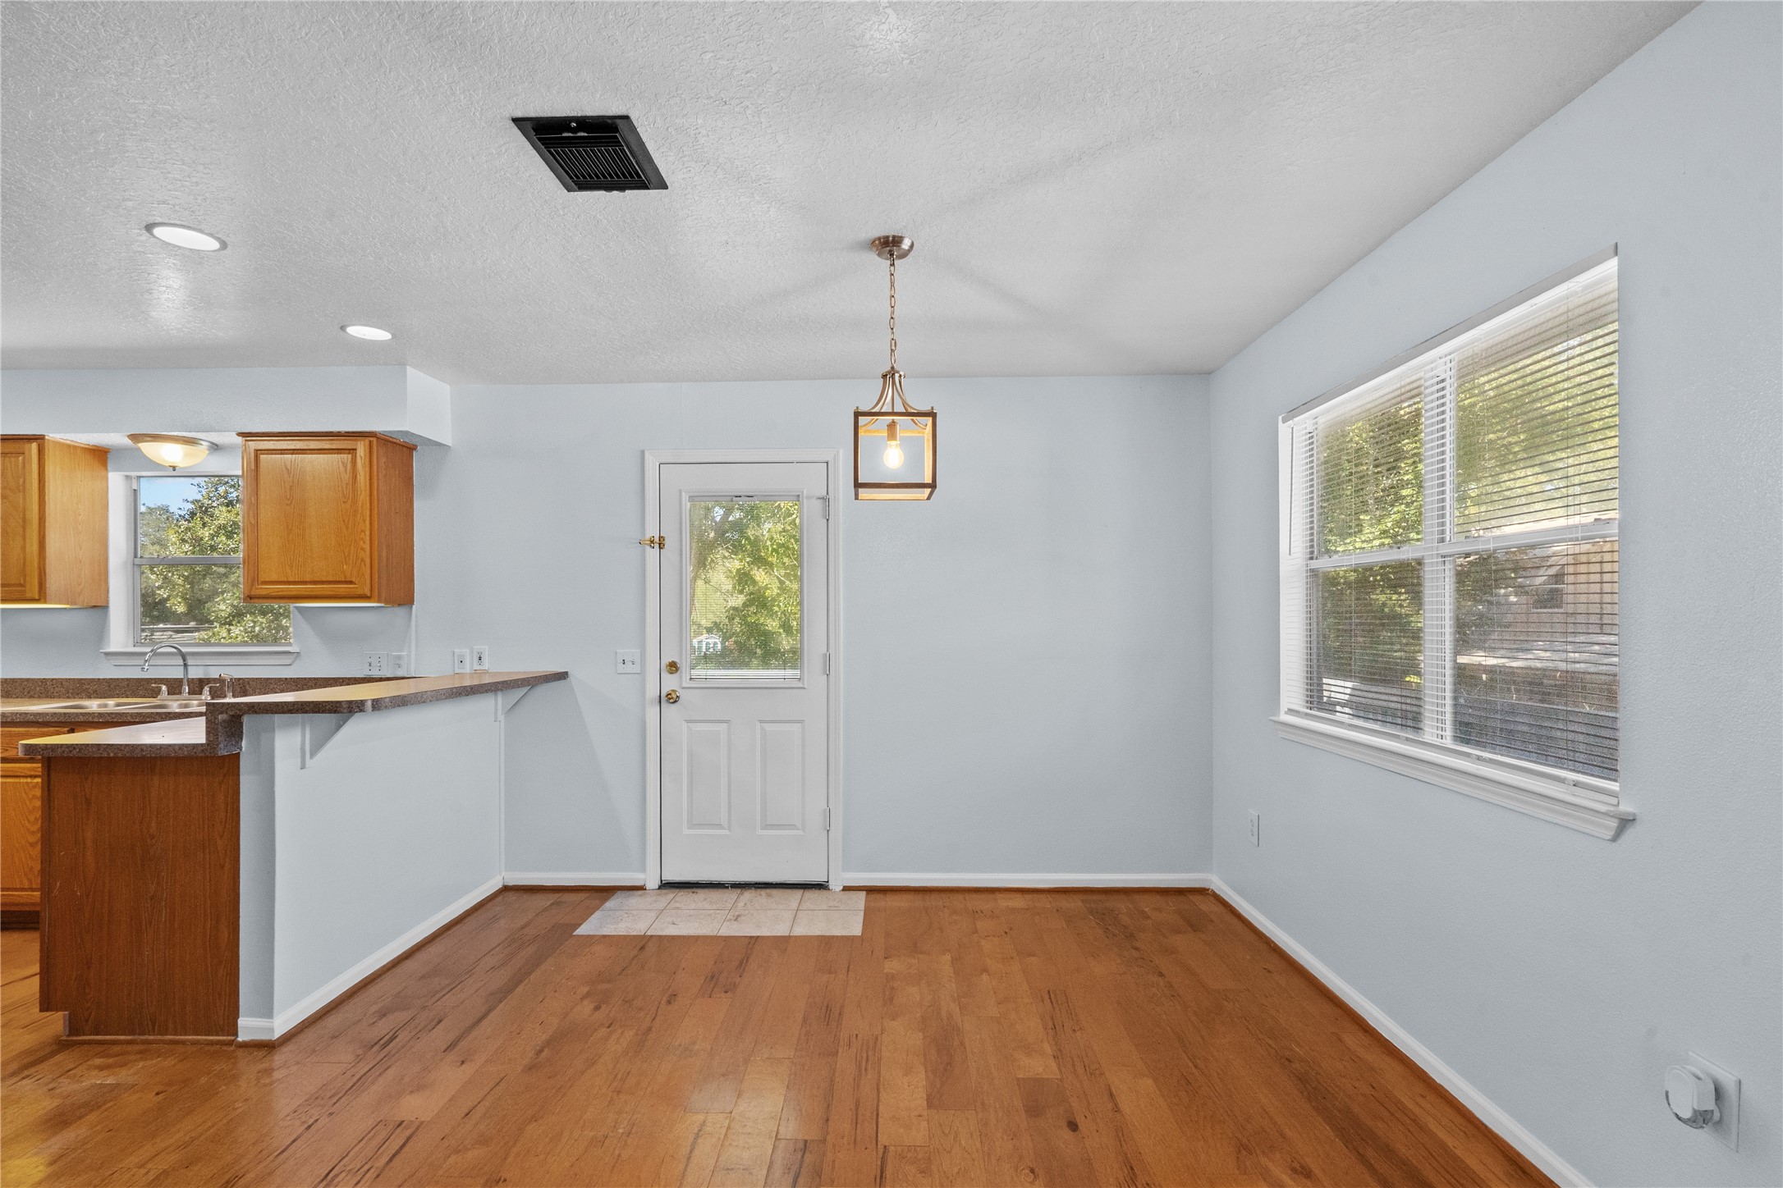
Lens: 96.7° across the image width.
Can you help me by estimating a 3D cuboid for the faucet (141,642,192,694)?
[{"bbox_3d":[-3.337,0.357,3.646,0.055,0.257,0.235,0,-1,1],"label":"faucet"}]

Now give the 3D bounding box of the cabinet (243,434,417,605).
[{"bbox_3d":[-2.618,-0.330,3.706,0.610,0.762,0.295,0,-1,1],"label":"cabinet"}]

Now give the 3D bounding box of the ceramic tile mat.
[{"bbox_3d":[-0.716,1.413,3.527,1.195,0.012,0.500,0,-1,1],"label":"ceramic tile mat"}]

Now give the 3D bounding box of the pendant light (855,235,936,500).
[{"bbox_3d":[0.007,-0.680,2.404,0.238,0.761,0.238,0,-1,-1],"label":"pendant light"}]

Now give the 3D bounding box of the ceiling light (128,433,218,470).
[{"bbox_3d":[-3.358,-0.646,3.703,0.300,0.140,0.300,0,-1,1],"label":"ceiling light"}]

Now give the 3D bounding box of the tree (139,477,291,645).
[{"bbox_3d":[-7.927,-0.252,10.048,3.600,4.200,3.400,0,-1,1],"label":"tree"}]

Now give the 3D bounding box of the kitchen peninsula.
[{"bbox_3d":[-2.154,0.890,3.147,1.150,1.059,1.350,0,-1,1],"label":"kitchen peninsula"}]

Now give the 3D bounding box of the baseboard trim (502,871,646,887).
[{"bbox_3d":[-1.528,1.374,3.794,0.701,0.070,0.016,0,-1,1],"label":"baseboard trim"}]

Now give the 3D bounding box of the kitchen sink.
[{"bbox_3d":[-3.320,0.583,3.514,0.810,0.185,0.530,0,-1,1],"label":"kitchen sink"}]

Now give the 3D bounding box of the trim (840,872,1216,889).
[{"bbox_3d":[0.654,1.359,3.756,1.774,0.068,0.016,0,-1,1],"label":"trim"}]

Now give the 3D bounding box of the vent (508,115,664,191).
[{"bbox_3d":[-0.711,-1.058,1.907,0.267,0.018,0.308,0,-1,1],"label":"vent"}]

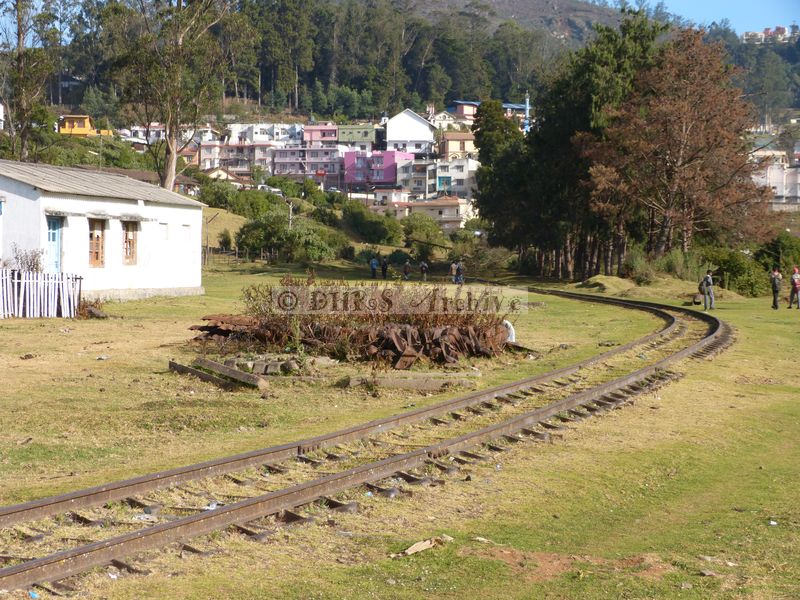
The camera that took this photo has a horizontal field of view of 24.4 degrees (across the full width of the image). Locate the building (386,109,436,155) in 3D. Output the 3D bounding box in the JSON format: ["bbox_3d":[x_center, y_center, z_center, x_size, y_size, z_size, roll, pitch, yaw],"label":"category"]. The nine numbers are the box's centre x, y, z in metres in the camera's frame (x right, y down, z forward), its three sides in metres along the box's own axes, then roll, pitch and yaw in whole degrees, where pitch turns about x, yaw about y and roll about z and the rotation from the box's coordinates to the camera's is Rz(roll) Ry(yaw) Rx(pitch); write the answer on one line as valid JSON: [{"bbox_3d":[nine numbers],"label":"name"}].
[{"bbox_3d":[2.823,-39.526,435.000,11.300,10.900,12.000,1,1,16],"label":"building"}]

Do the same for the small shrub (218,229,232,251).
[{"bbox_3d":[-16.800,-5.825,178.000,1.350,2.150,1.350,0,1,0],"label":"small shrub"}]

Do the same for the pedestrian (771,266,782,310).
[{"bbox_3d":[15.273,-0.466,75.000,0.500,1.700,0.400,1,1,21],"label":"pedestrian"}]

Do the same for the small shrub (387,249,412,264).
[{"bbox_3d":[0.045,-3.837,165.000,2.150,1.400,1.900,0,1,0],"label":"small shrub"}]

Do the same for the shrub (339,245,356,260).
[{"bbox_3d":[-4.685,-4.194,165.000,1.400,1.350,1.400,0,1,0],"label":"shrub"}]

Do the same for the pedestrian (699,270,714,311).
[{"bbox_3d":[12.433,-0.385,75.000,0.550,1.640,0.520,1,1,15],"label":"pedestrian"}]

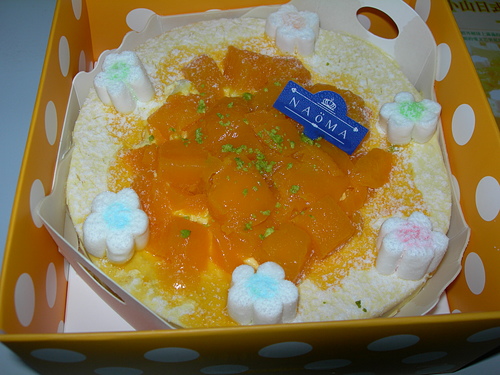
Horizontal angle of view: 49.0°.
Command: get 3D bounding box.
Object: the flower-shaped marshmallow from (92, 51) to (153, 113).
[{"bbox_3d":[-0.068,-0.056,0.293,0.028,0.016,0.029,-22,59,0],"label":"flower-shaped marshmallow"}]

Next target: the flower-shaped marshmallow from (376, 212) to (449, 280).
[{"bbox_3d":[0.071,0.027,0.242,0.028,0.015,0.028,-2,44,0],"label":"flower-shaped marshmallow"}]

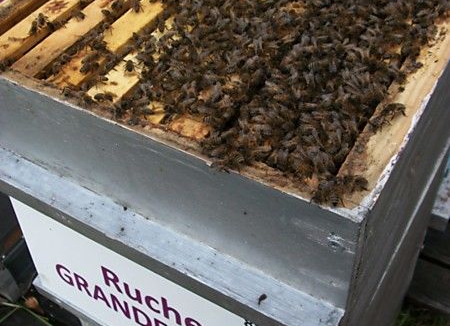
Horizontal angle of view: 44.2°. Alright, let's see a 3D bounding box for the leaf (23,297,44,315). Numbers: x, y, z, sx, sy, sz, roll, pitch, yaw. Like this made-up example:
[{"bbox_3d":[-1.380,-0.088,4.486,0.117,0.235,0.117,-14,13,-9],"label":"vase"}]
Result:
[{"bbox_3d":[-0.305,0.230,0.891,0.042,0.012,0.022,29,56,27],"label":"leaf"}]

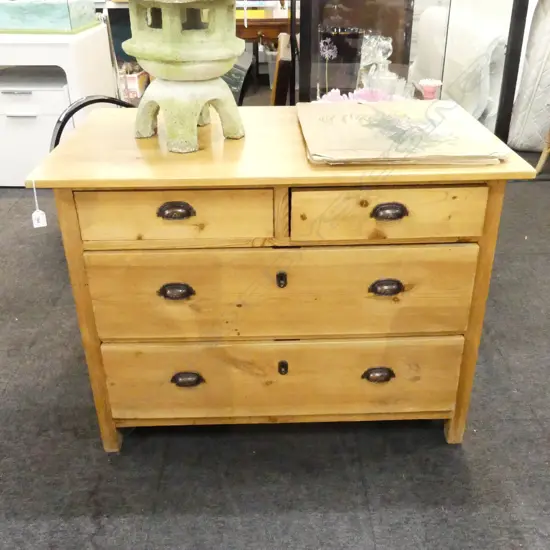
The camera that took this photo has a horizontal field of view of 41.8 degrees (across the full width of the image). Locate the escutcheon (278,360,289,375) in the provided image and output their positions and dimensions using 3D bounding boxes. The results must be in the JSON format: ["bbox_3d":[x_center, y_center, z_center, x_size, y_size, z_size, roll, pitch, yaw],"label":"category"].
[{"bbox_3d":[0.022,0.234,1.808,0.024,0.043,0.004,-1,30,0],"label":"escutcheon"}]

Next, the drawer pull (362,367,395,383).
[{"bbox_3d":[0.262,0.252,1.810,0.089,0.038,0.023,-1,30,0],"label":"drawer pull"}]

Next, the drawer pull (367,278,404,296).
[{"bbox_3d":[0.262,0.029,1.681,0.089,0.038,0.023,-1,30,0],"label":"drawer pull"}]

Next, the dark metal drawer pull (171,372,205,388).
[{"bbox_3d":[-0.219,0.264,1.812,0.089,0.038,0.023,-1,30,0],"label":"dark metal drawer pull"}]

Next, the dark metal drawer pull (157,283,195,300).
[{"bbox_3d":[-0.232,0.039,1.681,0.089,0.038,0.023,-1,30,0],"label":"dark metal drawer pull"}]

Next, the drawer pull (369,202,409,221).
[{"bbox_3d":[0.268,-0.146,1.675,0.090,0.035,0.023,-1,30,0],"label":"drawer pull"}]

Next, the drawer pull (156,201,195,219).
[{"bbox_3d":[-0.218,-0.141,1.583,0.089,0.038,0.023,-1,30,0],"label":"drawer pull"}]

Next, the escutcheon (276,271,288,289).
[{"bbox_3d":[0.018,0.014,1.789,0.026,0.047,0.005,-1,30,0],"label":"escutcheon"}]

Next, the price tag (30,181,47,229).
[{"bbox_3d":[-0.522,-0.154,1.579,0.031,0.114,0.006,-1,30,0],"label":"price tag"}]

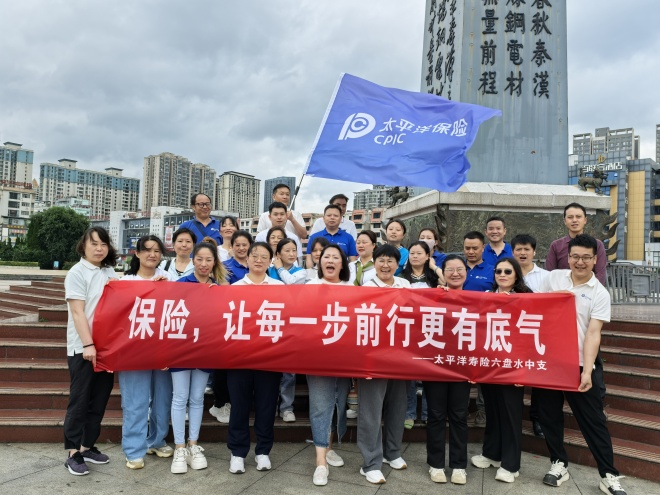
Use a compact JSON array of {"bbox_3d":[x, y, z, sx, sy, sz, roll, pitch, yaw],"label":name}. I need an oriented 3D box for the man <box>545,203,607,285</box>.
[{"bbox_3d":[2.133,0.485,4.500,0.520,1.750,0.340,2,-2,13],"label":"man"}]

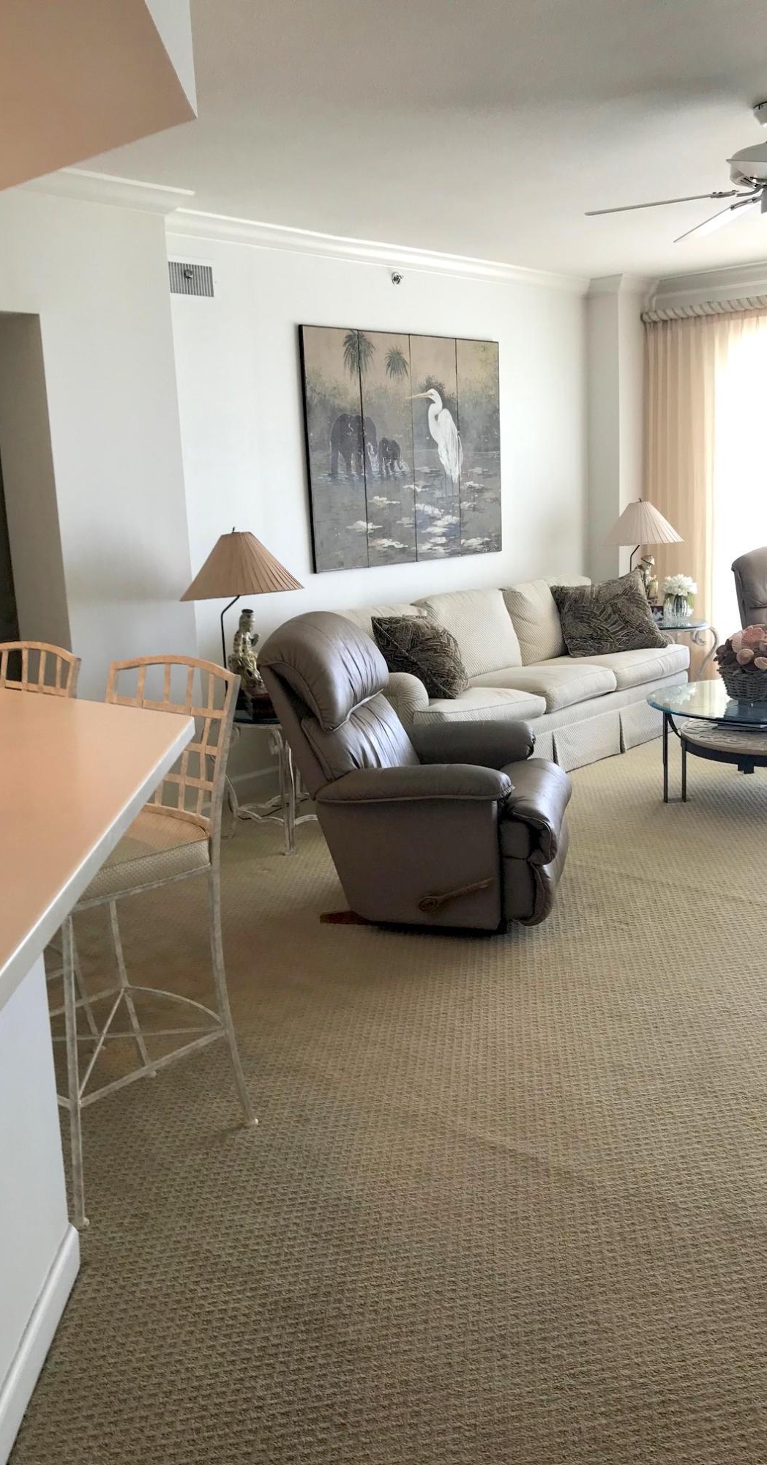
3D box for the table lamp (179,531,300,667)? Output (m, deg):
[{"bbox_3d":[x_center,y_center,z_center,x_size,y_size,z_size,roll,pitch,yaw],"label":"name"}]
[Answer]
[{"bbox_3d":[-0.579,-0.463,4.961,0.512,0.777,0.512,-2,11,0],"label":"table lamp"}]

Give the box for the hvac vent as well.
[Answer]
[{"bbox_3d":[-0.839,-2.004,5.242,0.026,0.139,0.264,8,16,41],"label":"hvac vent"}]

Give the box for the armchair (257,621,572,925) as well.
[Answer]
[{"bbox_3d":[0.145,0.089,4.198,1.022,1.051,0.899,0,12,14],"label":"armchair"}]

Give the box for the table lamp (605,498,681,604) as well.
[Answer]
[{"bbox_3d":[1.645,-1.076,7.489,0.512,0.786,0.512,8,16,43],"label":"table lamp"}]

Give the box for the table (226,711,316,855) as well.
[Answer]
[{"bbox_3d":[-0.398,0.169,5.185,0.649,0.563,0.649,-2,12,1],"label":"table"}]

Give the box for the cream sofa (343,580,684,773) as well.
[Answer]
[{"bbox_3d":[0.682,-0.283,6.310,0.959,0.886,2.325,8,16,41],"label":"cream sofa"}]

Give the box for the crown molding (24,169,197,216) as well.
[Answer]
[{"bbox_3d":[-1.093,-2.133,4.678,0.087,0.087,0.790,8,16,43],"label":"crown molding"}]

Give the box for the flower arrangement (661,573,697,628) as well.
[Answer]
[{"bbox_3d":[1.887,-0.852,7.554,0.232,0.300,0.236,8,16,43],"label":"flower arrangement"}]

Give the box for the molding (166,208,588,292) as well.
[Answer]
[{"bbox_3d":[0.135,-2.517,6.311,0.087,0.087,3.437,8,16,43],"label":"molding"}]

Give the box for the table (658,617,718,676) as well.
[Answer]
[{"bbox_3d":[1.742,-0.420,7.513,0.649,0.563,0.649,8,16,41],"label":"table"}]

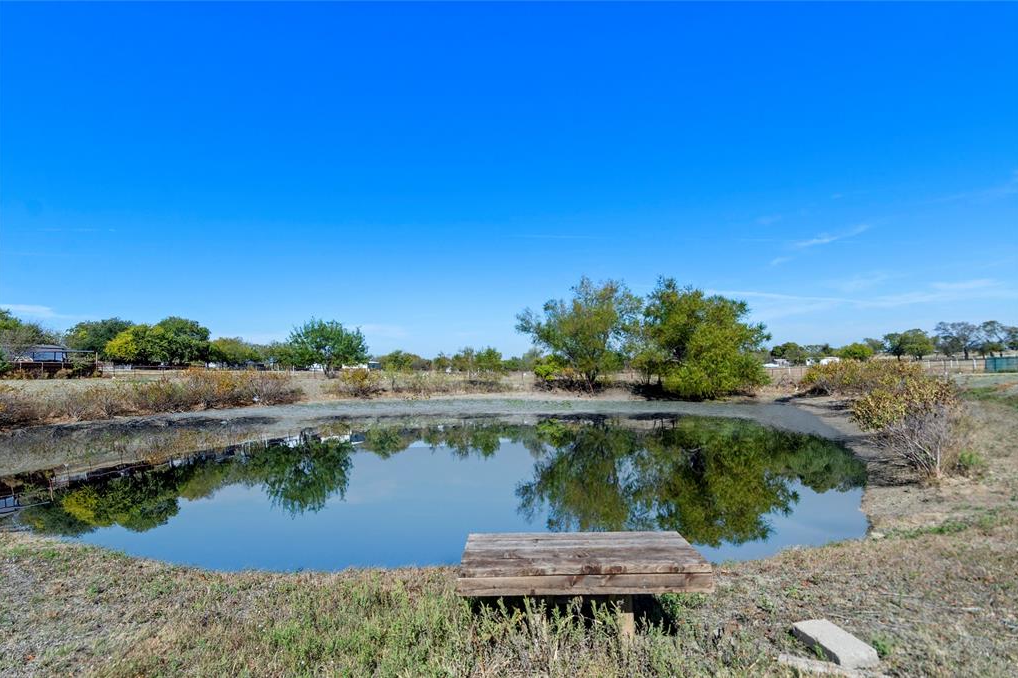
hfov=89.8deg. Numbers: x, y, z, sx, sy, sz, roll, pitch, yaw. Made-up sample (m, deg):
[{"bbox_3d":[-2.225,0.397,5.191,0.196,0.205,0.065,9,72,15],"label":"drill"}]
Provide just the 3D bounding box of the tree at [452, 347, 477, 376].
[{"bbox_3d":[-3.833,2.024,44.000,2.235,2.756,2.235,0,-2,0],"label":"tree"}]

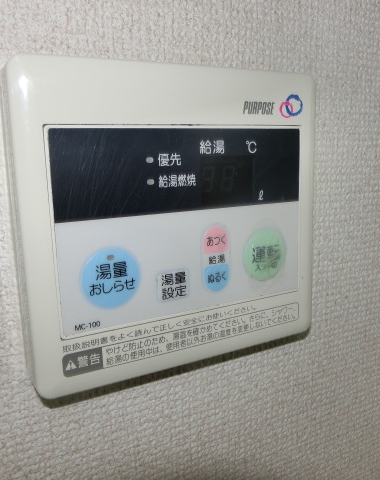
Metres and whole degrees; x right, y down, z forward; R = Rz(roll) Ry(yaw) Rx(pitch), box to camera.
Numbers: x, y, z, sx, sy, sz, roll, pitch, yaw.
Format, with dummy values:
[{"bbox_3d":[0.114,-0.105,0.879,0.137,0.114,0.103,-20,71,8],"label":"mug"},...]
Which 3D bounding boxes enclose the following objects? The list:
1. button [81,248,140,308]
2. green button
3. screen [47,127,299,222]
[{"bbox_3d":[-0.029,0.014,0.173,0.024,0.024,0.003,-7,11,-27],"label":"button"},{"bbox_3d":[0.034,0.006,0.206,0.024,0.024,0.003,-7,11,-27],"label":"green button"},{"bbox_3d":[0.001,-0.028,0.184,0.110,0.032,0.004,-7,11,-27],"label":"screen"}]

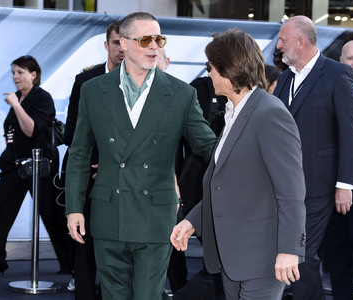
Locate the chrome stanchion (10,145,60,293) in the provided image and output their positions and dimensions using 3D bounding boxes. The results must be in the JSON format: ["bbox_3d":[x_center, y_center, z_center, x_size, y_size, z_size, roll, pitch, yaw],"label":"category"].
[{"bbox_3d":[-0.974,0.481,8.212,0.350,0.970,0.350,1,4,0],"label":"chrome stanchion"}]

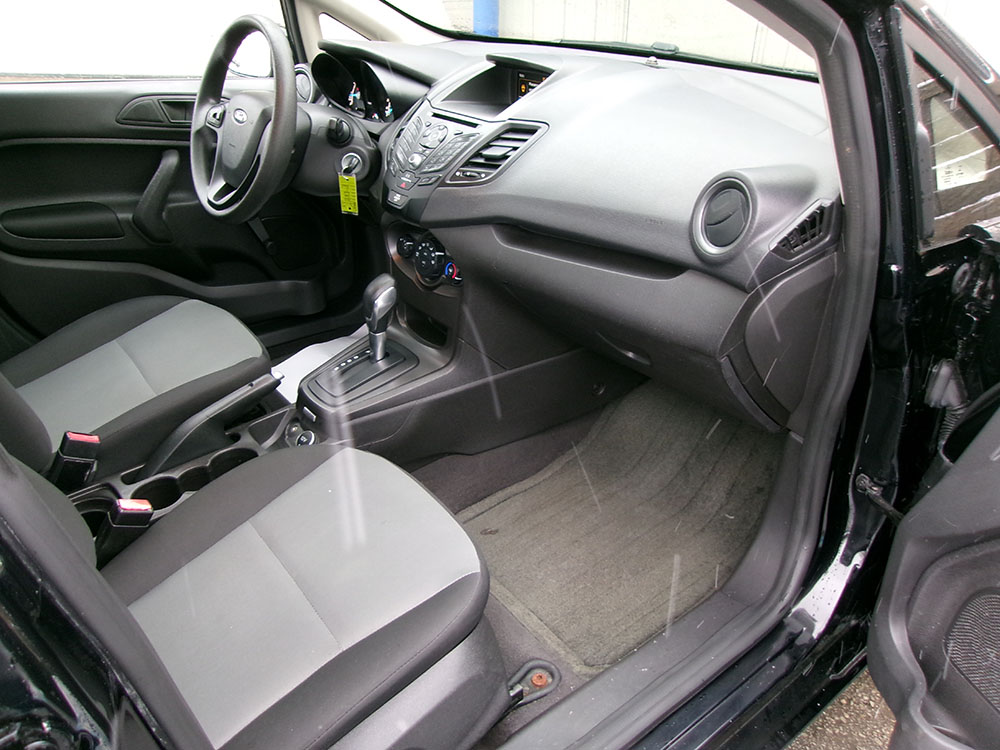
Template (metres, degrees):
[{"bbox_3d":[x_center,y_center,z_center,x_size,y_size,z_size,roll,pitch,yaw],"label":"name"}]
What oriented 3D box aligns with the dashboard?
[{"bbox_3d":[0.029,-0.330,1.339,0.480,0.450,1.340,-18,34,-33],"label":"dashboard"}]

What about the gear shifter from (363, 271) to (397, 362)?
[{"bbox_3d":[-0.194,-0.093,1.280,0.056,0.148,0.046,-18,34,-33],"label":"gear shifter"}]

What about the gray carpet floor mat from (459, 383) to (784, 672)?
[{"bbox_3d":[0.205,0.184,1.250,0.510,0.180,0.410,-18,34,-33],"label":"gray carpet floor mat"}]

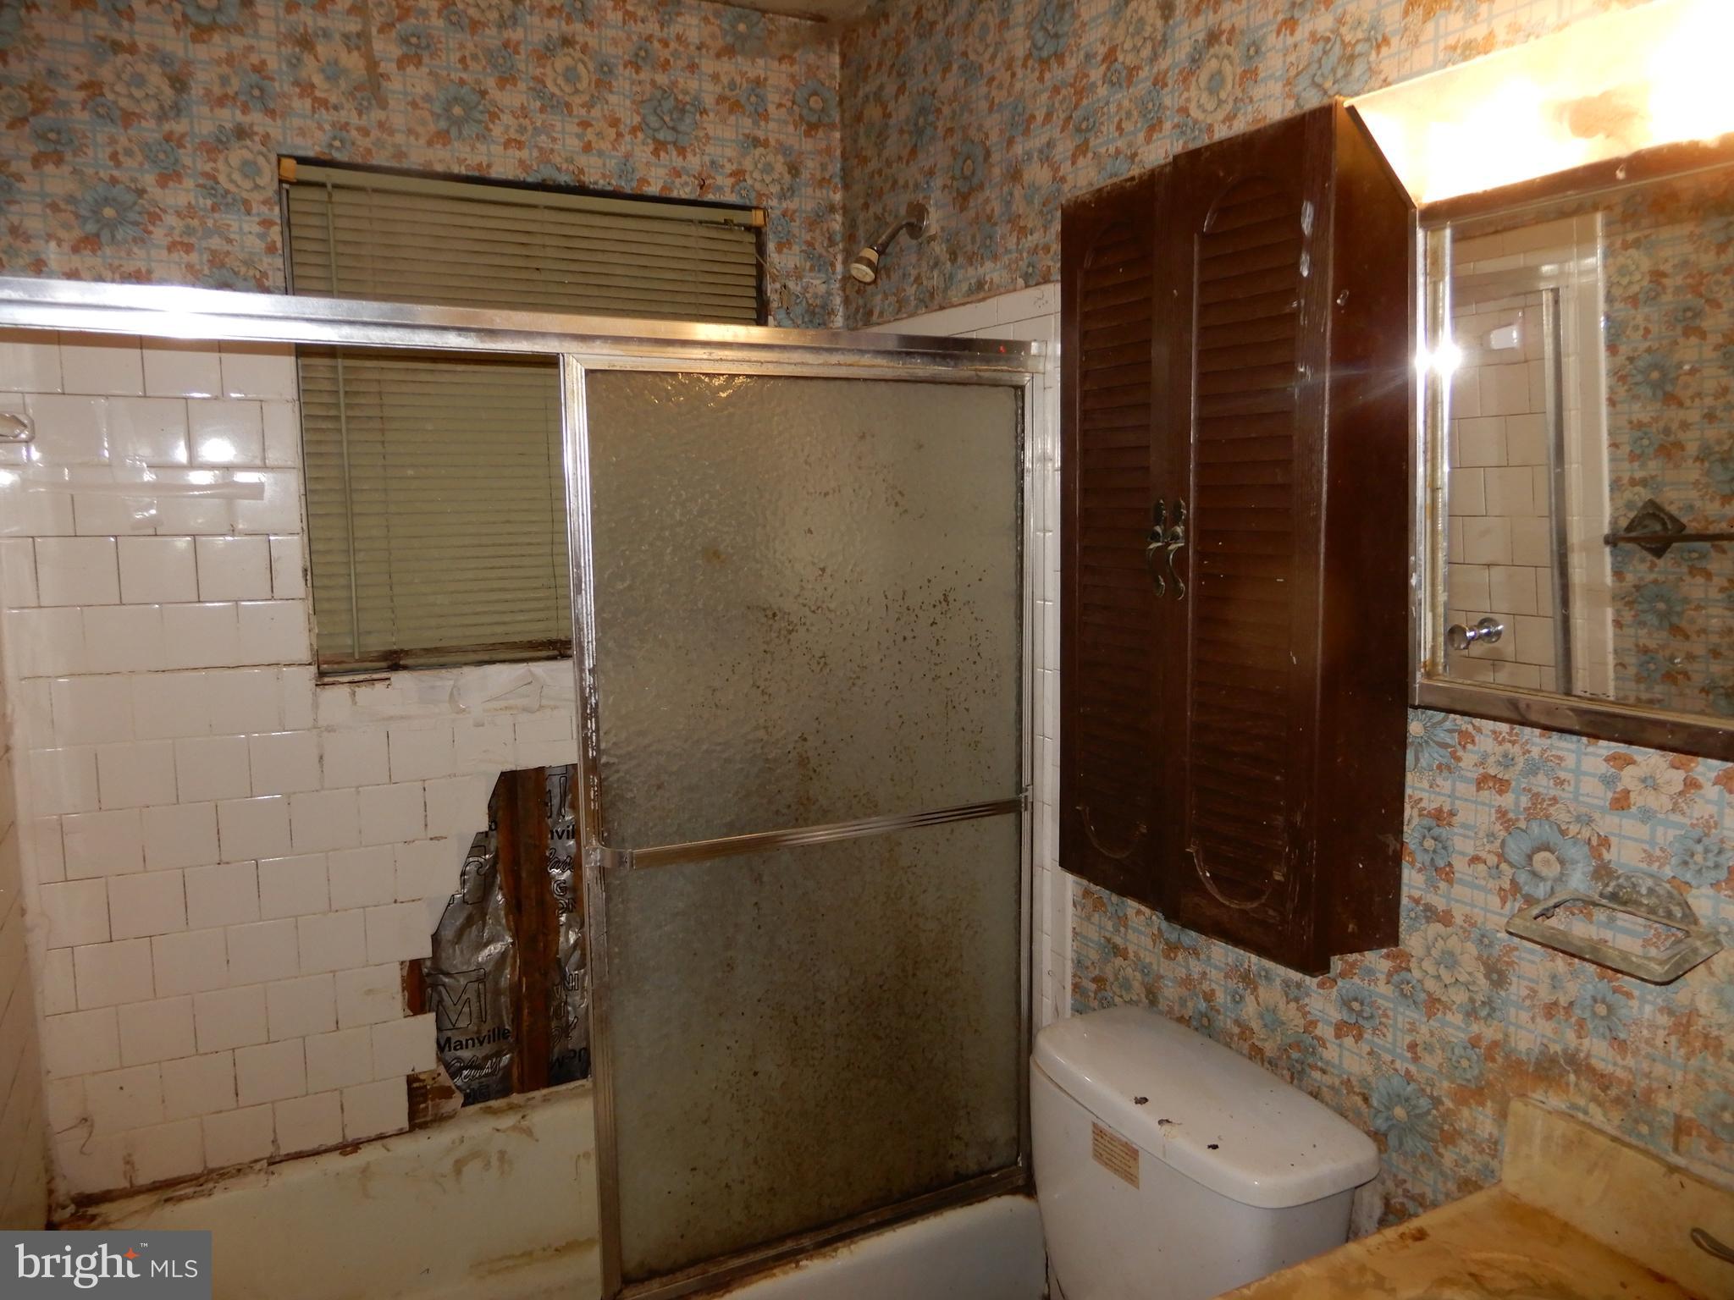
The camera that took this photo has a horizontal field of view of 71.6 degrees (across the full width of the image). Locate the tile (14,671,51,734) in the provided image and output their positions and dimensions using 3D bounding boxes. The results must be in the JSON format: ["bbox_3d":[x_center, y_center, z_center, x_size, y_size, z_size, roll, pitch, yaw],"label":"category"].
[{"bbox_3d":[-1.298,0.100,1.870,0.047,0.108,0.009,-4,9,-25],"label":"tile"}]

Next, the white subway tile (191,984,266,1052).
[{"bbox_3d":[-1.092,0.630,2.057,0.108,0.108,0.009,-4,7,-28],"label":"white subway tile"}]

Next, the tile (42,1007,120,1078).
[{"bbox_3d":[-1.284,0.643,1.971,0.104,0.108,0.008,-4,8,-25],"label":"tile"}]

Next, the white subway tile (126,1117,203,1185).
[{"bbox_3d":[-1.186,0.854,2.044,0.108,0.106,0.008,-4,8,-25],"label":"white subway tile"}]

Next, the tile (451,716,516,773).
[{"bbox_3d":[-0.683,0.171,2.163,0.107,0.107,0.010,-3,8,-24],"label":"tile"}]

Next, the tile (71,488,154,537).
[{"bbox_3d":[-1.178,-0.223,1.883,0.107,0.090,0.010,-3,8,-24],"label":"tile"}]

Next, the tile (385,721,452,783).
[{"bbox_3d":[-0.781,0.176,2.119,0.107,0.107,0.010,-3,8,-24],"label":"tile"}]

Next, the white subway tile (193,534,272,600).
[{"bbox_3d":[-1.041,-0.135,1.986,0.108,0.108,0.008,-4,8,-25],"label":"white subway tile"}]

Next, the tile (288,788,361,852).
[{"bbox_3d":[-0.929,0.292,2.066,0.107,0.107,0.010,-3,8,-24],"label":"tile"}]

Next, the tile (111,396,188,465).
[{"bbox_3d":[-1.141,-0.346,1.912,0.108,0.108,0.008,-4,8,-25],"label":"tile"}]

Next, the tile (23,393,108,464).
[{"bbox_3d":[-1.242,-0.338,1.870,0.108,0.108,0.009,-4,7,-25],"label":"tile"}]

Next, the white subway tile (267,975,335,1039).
[{"bbox_3d":[-0.982,0.620,2.091,0.108,0.108,0.009,-4,9,-25],"label":"white subway tile"}]

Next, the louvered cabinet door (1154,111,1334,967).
[{"bbox_3d":[0.429,-0.109,1.359,0.023,0.907,0.226,-5,8,-31],"label":"louvered cabinet door"}]

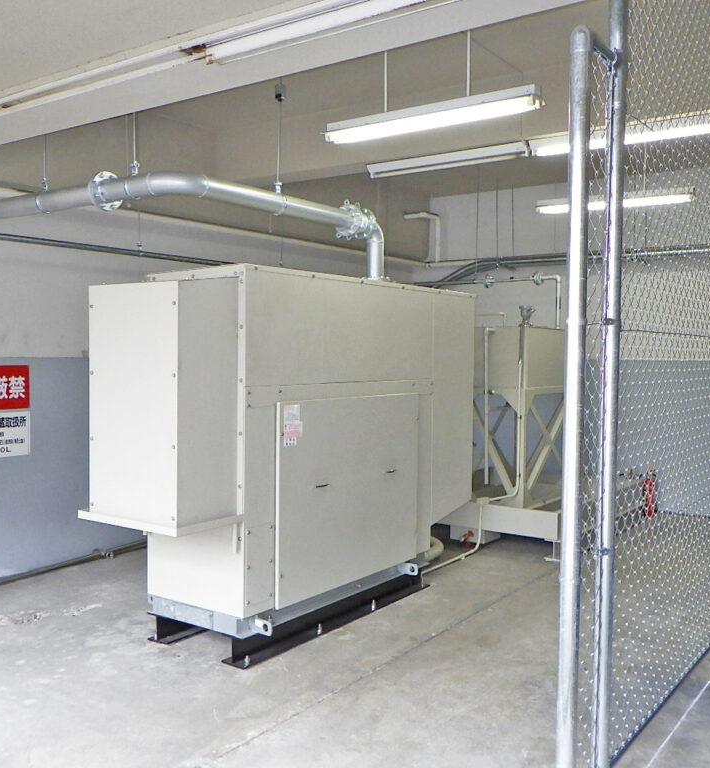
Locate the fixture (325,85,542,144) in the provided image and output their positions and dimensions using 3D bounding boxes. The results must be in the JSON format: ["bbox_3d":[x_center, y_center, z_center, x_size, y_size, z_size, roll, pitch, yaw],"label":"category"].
[{"bbox_3d":[0.369,-1.382,4.311,1.250,0.115,0.200,2,3,36],"label":"fixture"}]

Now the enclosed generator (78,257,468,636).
[{"bbox_3d":[-0.248,0.315,5.181,0.765,1.879,2.891,2,3,35],"label":"enclosed generator"}]

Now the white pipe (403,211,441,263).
[{"bbox_3d":[0.788,-1.738,9.836,0.294,0.557,0.354,2,3,35],"label":"white pipe"}]

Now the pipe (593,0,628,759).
[{"bbox_3d":[0.864,-0.152,2.797,0.058,3.320,0.058,2,3,36],"label":"pipe"}]

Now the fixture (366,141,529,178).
[{"bbox_3d":[0.639,-1.555,5.815,1.250,0.090,0.160,2,3,35],"label":"fixture"}]

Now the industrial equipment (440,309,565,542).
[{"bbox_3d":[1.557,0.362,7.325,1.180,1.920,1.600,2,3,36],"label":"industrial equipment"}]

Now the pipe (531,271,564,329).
[{"bbox_3d":[1.714,-0.750,7.356,0.280,0.500,0.090,2,3,36],"label":"pipe"}]

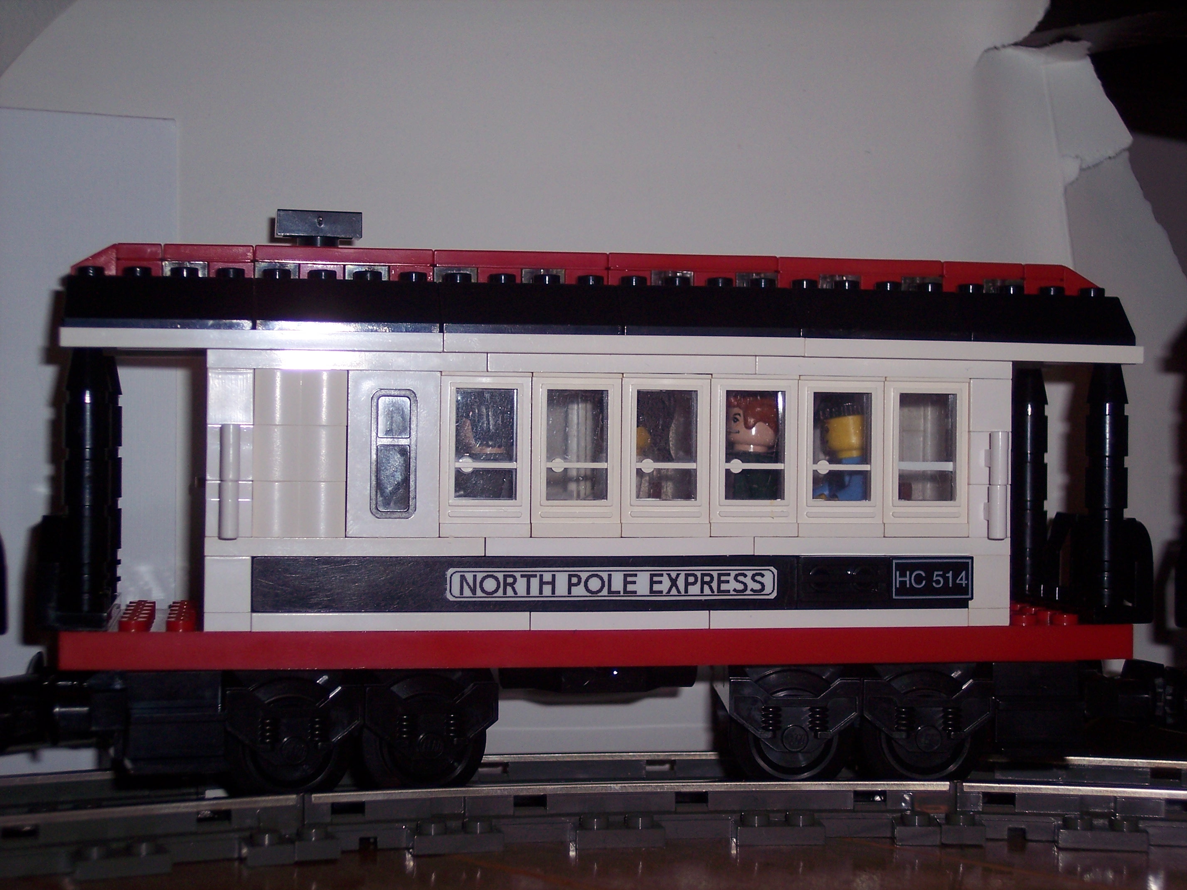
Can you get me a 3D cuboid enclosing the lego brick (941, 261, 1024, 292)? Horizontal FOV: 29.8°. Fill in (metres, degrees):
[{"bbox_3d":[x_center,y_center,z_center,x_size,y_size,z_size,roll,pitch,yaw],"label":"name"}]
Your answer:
[{"bbox_3d":[0.072,-0.031,0.424,0.016,0.006,0.009,0,0,-11],"label":"lego brick"}]

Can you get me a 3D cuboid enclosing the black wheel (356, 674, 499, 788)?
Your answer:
[{"bbox_3d":[-0.029,0.051,0.392,0.023,0.022,0.009,0,0,-11],"label":"black wheel"}]

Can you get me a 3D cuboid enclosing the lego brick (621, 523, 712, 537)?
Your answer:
[{"bbox_3d":[0.012,0.015,0.397,0.016,0.003,0.008,0,0,-11],"label":"lego brick"}]

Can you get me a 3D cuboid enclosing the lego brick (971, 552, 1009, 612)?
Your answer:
[{"bbox_3d":[0.071,0.025,0.407,0.008,0.010,0.008,0,0,-11],"label":"lego brick"}]

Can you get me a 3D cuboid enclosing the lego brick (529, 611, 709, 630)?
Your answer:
[{"bbox_3d":[0.004,0.031,0.395,0.032,0.003,0.008,0,0,-11],"label":"lego brick"}]

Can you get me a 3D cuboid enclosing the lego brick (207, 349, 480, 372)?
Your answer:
[{"bbox_3d":[-0.043,-0.014,0.386,0.048,0.003,0.008,0,0,-11],"label":"lego brick"}]

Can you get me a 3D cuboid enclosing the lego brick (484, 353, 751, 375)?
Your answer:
[{"bbox_3d":[0.004,-0.014,0.395,0.048,0.003,0.008,0,0,-11],"label":"lego brick"}]

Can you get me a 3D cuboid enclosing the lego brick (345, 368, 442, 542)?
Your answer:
[{"bbox_3d":[-0.035,0.002,0.387,0.016,0.029,0.008,0,0,-11],"label":"lego brick"}]

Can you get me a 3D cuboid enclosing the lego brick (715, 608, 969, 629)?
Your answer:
[{"bbox_3d":[0.043,0.031,0.403,0.048,0.003,0.008,0,0,-11],"label":"lego brick"}]

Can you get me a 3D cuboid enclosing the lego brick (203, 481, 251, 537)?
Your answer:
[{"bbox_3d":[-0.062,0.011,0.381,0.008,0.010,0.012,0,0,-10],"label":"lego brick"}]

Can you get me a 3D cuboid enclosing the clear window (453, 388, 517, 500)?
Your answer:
[{"bbox_3d":[-0.019,0.000,0.388,0.011,0.020,0.002,0,0,-11],"label":"clear window"}]

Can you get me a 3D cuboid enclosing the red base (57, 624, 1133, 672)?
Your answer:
[{"bbox_3d":[0.000,0.035,0.415,0.192,0.007,0.048,0,0,-11],"label":"red base"}]

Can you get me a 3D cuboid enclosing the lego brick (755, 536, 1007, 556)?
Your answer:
[{"bbox_3d":[0.051,0.018,0.404,0.048,0.003,0.008,0,0,-11],"label":"lego brick"}]

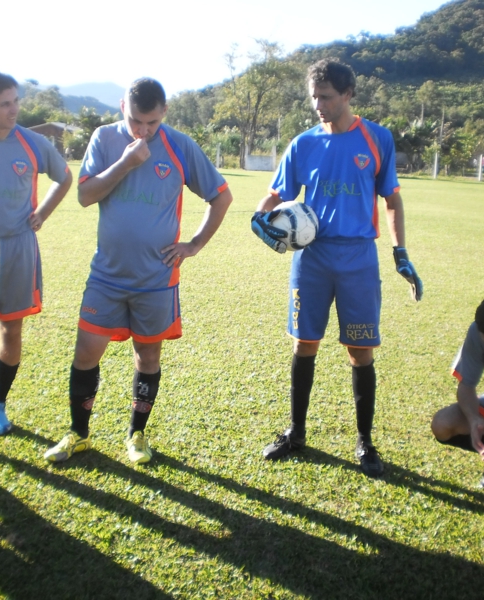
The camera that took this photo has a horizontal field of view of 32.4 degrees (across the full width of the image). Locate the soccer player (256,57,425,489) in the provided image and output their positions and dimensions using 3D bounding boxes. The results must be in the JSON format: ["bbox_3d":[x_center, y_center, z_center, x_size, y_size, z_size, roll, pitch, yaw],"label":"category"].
[{"bbox_3d":[0.447,-0.146,3.811,0.800,1.800,0.480,5,10,14],"label":"soccer player"}]

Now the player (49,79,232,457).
[{"bbox_3d":[-0.450,-0.125,3.781,0.780,1.690,0.480,1,10,-7],"label":"player"}]

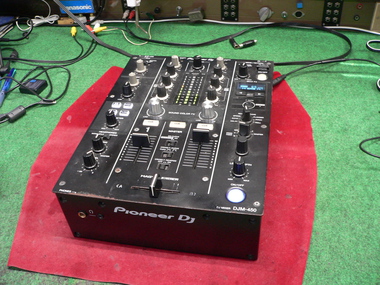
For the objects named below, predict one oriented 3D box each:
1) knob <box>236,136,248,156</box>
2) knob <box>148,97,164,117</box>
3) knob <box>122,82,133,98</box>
[{"bbox_3d":[0.061,0.004,0.459,0.016,0.017,0.016,5,42,10],"label":"knob"},{"bbox_3d":[-0.048,-0.052,0.557,0.018,0.019,0.018,5,42,10],"label":"knob"},{"bbox_3d":[-0.090,-0.075,0.562,0.016,0.017,0.016,-3,41,2],"label":"knob"}]

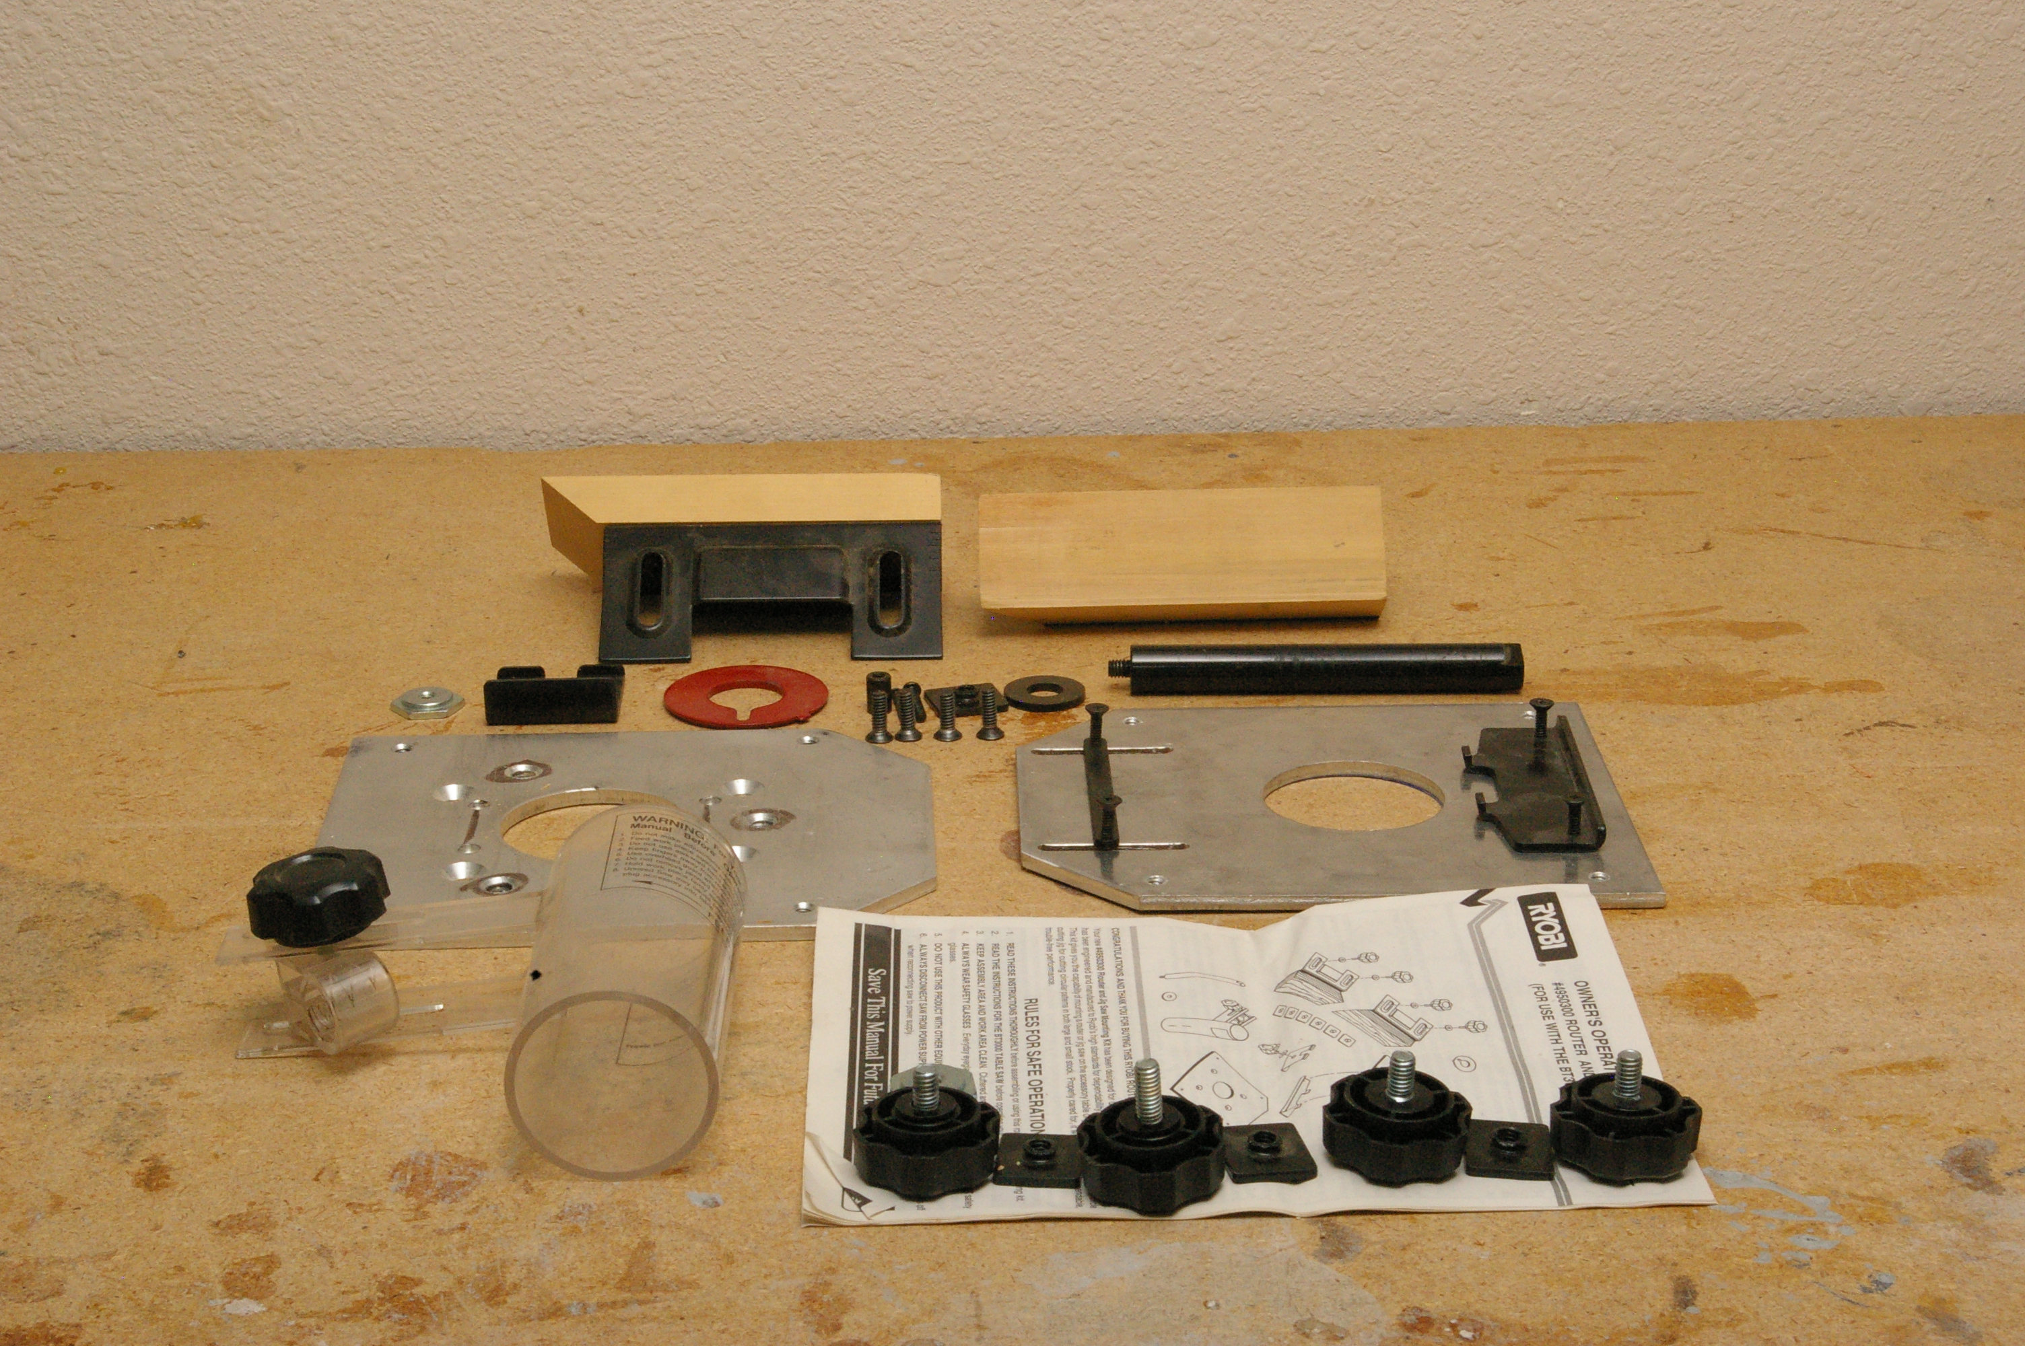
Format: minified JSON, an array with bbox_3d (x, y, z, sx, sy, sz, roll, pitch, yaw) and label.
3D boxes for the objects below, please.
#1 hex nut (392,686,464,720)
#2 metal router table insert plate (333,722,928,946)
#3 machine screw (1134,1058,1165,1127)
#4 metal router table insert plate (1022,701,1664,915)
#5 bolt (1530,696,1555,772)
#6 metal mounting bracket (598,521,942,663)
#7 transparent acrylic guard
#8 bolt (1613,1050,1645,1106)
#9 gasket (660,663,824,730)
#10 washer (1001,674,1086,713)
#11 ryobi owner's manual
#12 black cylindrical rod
[{"bbox_3d":[-0.242,0.012,1.488,0.030,0.006,0.026,-3,21,-8],"label":"hex nut"},{"bbox_3d":[-0.145,0.061,1.356,0.231,0.006,0.188,-1,21,-2],"label":"metal router table insert plate"},{"bbox_3d":[0.042,0.128,1.105,0.008,0.019,0.008,-4,21,1],"label":"machine screw"},{"bbox_3d":[0.118,0.050,1.383,0.231,0.006,0.188,-1,21,-1],"label":"metal router table insert plate"},{"bbox_3d":[0.205,0.025,1.397,0.009,0.028,0.009,0,21,0],"label":"bolt"},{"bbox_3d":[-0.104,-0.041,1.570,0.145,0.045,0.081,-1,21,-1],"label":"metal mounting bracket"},{"bbox_3d":[-0.173,0.101,1.169,0.167,0.065,0.148,0,21,0],"label":"transparent acrylic guard"},{"bbox_3d":[0.192,0.126,1.117,0.008,0.015,0.008,0,21,0],"label":"bolt"},{"bbox_3d":[-0.110,0.010,1.496,0.068,0.003,0.068,0,21,0],"label":"gasket"},{"bbox_3d":[0.014,0.009,1.497,0.034,0.004,0.034,0,21,0],"label":"washer"},{"bbox_3d":[0.072,0.122,1.189,0.277,0.009,0.214,-1,21,-2],"label":"ryobi owner's manual"},{"bbox_3d":[0.127,-0.001,1.500,0.173,0.020,0.020,0,21,0],"label":"black cylindrical rod"}]

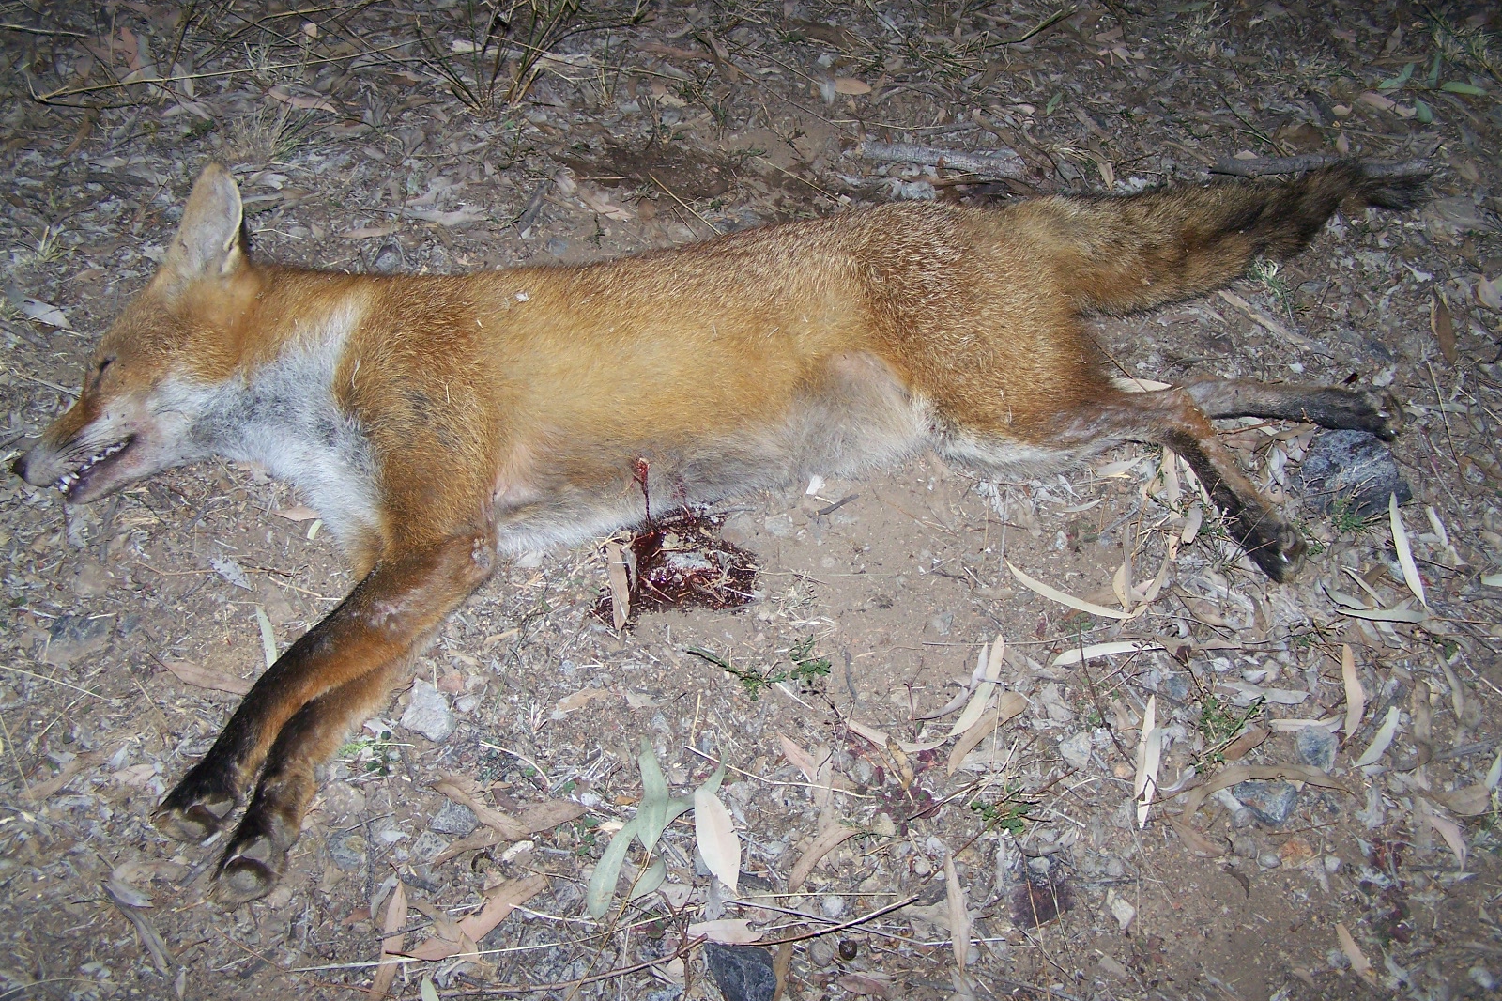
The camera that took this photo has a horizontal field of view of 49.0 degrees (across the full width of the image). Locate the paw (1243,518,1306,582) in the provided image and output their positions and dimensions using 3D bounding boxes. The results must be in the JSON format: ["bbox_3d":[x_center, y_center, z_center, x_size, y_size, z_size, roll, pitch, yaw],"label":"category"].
[{"bbox_3d":[0.332,0.032,1.045,0.034,0.030,0.045,-28,59,-19],"label":"paw"}]

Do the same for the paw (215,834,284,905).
[{"bbox_3d":[-0.279,0.206,0.918,0.034,0.029,0.041,25,58,17],"label":"paw"}]

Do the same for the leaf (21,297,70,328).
[{"bbox_3d":[-0.529,-0.142,1.238,0.055,0.009,0.018,23,54,18],"label":"leaf"}]

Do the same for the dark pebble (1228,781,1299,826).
[{"bbox_3d":[0.310,0.182,0.991,0.039,0.025,0.029,1,49,1],"label":"dark pebble"}]

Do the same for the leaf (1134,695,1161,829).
[{"bbox_3d":[0.238,0.155,0.987,0.013,0.010,0.095,11,51,9],"label":"leaf"}]

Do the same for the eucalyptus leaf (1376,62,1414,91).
[{"bbox_3d":[0.560,-0.365,1.423,0.057,0.010,0.013,-35,58,-26],"label":"eucalyptus leaf"}]

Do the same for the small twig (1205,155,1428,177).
[{"bbox_3d":[0.468,-0.277,1.352,0.185,0.013,0.015,-1,50,-1],"label":"small twig"}]

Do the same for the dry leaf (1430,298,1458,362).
[{"bbox_3d":[0.538,-0.132,1.274,0.011,0.010,0.072,5,49,4],"label":"dry leaf"}]

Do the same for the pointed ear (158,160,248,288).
[{"bbox_3d":[-0.370,-0.191,1.111,0.052,0.033,0.080,-10,67,15],"label":"pointed ear"}]

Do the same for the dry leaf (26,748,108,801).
[{"bbox_3d":[-0.421,0.167,1.014,0.055,0.010,0.013,-35,57,-26],"label":"dry leaf"}]

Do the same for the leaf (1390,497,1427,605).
[{"bbox_3d":[0.431,0.030,1.086,0.011,0.009,0.096,3,50,3],"label":"leaf"}]

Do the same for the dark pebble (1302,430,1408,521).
[{"bbox_3d":[0.409,-0.017,1.122,0.071,0.035,0.057,0,50,0],"label":"dark pebble"}]

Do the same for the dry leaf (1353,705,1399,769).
[{"bbox_3d":[0.393,0.149,1.029,0.010,0.010,0.057,31,56,24],"label":"dry leaf"}]

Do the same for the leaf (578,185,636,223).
[{"bbox_3d":[-0.120,-0.235,1.319,0.059,0.007,0.014,31,57,23],"label":"leaf"}]

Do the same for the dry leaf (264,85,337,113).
[{"bbox_3d":[-0.384,-0.345,1.414,0.075,0.008,0.015,15,52,13],"label":"dry leaf"}]

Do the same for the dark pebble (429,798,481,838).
[{"bbox_3d":[-0.171,0.183,0.949,0.028,0.015,0.019,0,54,0],"label":"dark pebble"}]

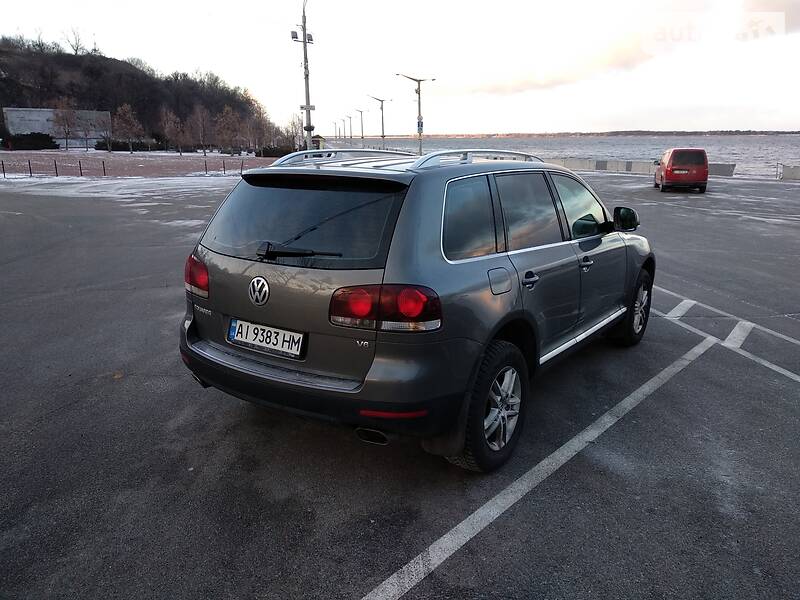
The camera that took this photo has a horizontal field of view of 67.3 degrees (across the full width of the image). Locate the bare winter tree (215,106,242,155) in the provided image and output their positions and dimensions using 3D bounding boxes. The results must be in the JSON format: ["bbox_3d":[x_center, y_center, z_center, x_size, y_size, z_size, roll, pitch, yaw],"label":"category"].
[{"bbox_3d":[-17.595,-17.029,60.642,2.600,4.760,2.600,0,15,0],"label":"bare winter tree"}]

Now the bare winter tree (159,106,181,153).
[{"bbox_3d":[-26.085,-19.079,67.332,2.440,4.960,2.440,0,15,0],"label":"bare winter tree"}]

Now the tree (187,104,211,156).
[{"bbox_3d":[-20.561,-17.072,60.628,2.400,5.050,2.400,0,15,0],"label":"tree"}]

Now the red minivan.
[{"bbox_3d":[12.550,-5.840,26.750,1.820,1.830,4.400,4,15,17],"label":"red minivan"}]

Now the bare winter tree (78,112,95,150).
[{"bbox_3d":[-39.499,-21.004,75.088,1.980,4.630,1.980,0,15,0],"label":"bare winter tree"}]

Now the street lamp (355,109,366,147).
[{"bbox_3d":[-8.233,-36.514,128.929,2.700,8.200,0.400,0,15,0],"label":"street lamp"}]

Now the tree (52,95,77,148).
[{"bbox_3d":[-42.138,-21.940,74.830,3.210,6.450,3.210,0,15,0],"label":"tree"}]

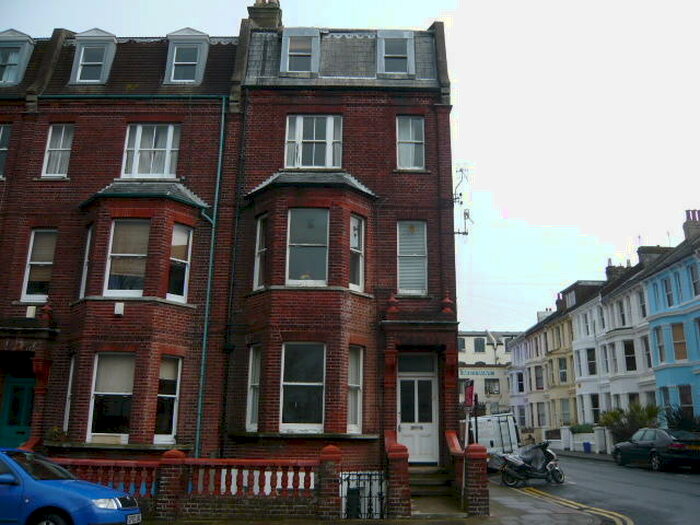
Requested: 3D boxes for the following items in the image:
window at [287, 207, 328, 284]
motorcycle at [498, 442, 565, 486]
[{"bbox_3d":[-1.007,-0.355,13.657,0.985,1.940,0.140,0,-15,1],"label":"window"},{"bbox_3d":[4.709,5.124,14.571,1.770,1.120,0.670,6,-16,-21],"label":"motorcycle"}]

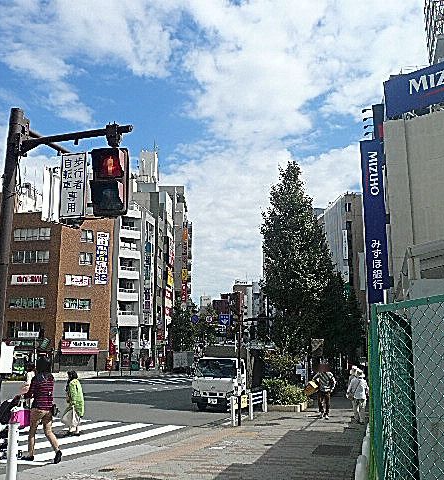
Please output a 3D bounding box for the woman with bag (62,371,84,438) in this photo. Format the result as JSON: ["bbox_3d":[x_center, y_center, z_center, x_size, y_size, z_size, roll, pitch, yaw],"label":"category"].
[{"bbox_3d":[-3.460,3.788,12.062,0.460,1.426,0.480,-7,-15,27],"label":"woman with bag"}]

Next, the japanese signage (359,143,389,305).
[{"bbox_3d":[6.300,-0.850,21.400,0.920,6.900,0.300,-3,-12,13],"label":"japanese signage"}]

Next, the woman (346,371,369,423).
[{"bbox_3d":[3.801,4.351,14.470,0.550,1.502,0.420,-1,-13,5],"label":"woman"}]

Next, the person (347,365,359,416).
[{"bbox_3d":[4.220,4.820,16.500,0.520,1.600,0.360,-3,-12,14],"label":"person"}]

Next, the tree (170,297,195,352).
[{"bbox_3d":[-4.800,11.400,63.000,3.800,8.800,3.800,0,-12,0],"label":"tree"}]

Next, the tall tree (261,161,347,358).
[{"bbox_3d":[3.170,1.500,21.100,3.700,10.100,3.700,0,-12,0],"label":"tall tree"}]

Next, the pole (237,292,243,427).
[{"bbox_3d":[0.474,3.126,13.793,0.140,3.466,0.140,0,-13,0],"label":"pole"}]

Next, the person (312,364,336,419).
[{"bbox_3d":[3.084,4.557,15.579,0.640,1.576,0.450,-2,-13,8],"label":"person"}]

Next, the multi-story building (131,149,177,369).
[{"bbox_3d":[-12.000,3.691,77.172,9.000,31.000,8.500,-4,-14,16],"label":"multi-story building"}]

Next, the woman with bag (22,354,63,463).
[{"bbox_3d":[-2.924,2.755,8.432,0.650,1.608,0.500,-7,-15,29],"label":"woman with bag"}]

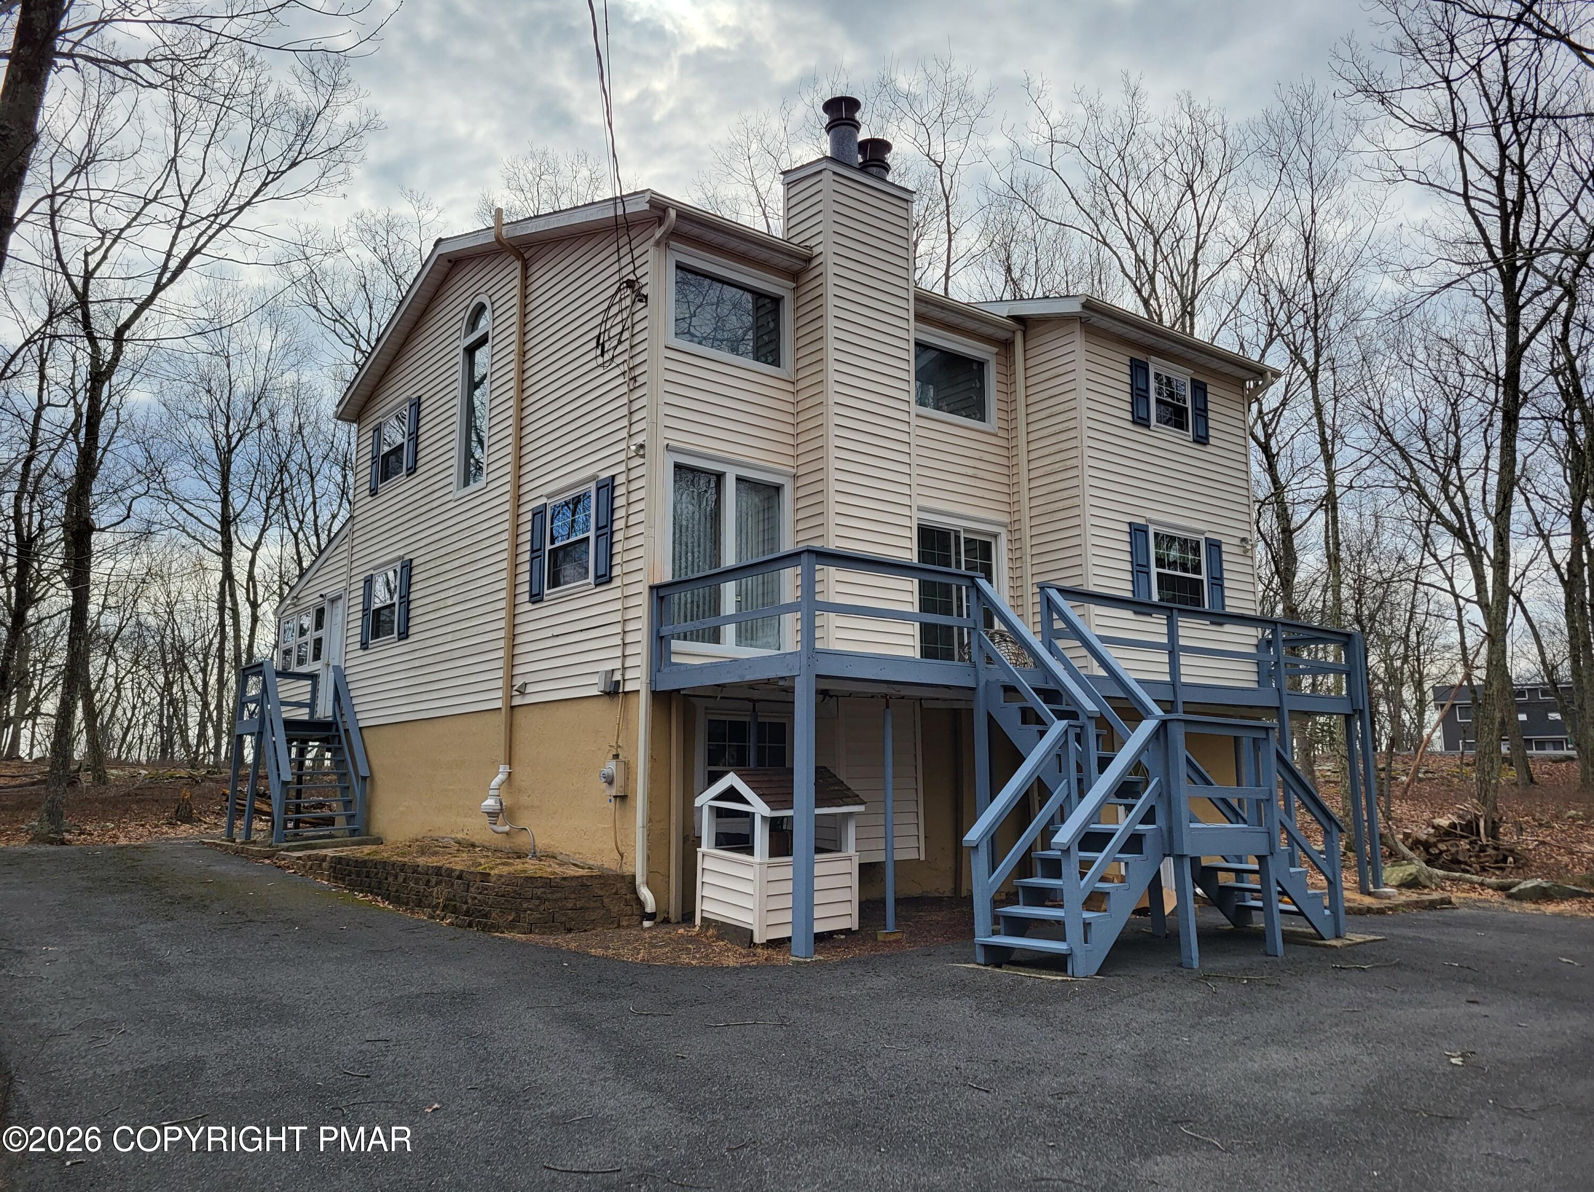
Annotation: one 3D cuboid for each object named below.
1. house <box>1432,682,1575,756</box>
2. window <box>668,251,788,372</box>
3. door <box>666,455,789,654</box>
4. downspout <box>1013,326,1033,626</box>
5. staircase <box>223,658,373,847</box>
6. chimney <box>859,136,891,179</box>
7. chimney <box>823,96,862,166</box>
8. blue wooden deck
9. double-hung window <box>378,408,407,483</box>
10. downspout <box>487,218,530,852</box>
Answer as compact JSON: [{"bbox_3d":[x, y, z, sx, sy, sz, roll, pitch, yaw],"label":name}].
[{"bbox_3d":[57.358,10.140,97.000,10.500,6.400,8.000,-4,-10,20],"label":"house"},{"bbox_3d":[-0.752,-3.207,13.679,1.710,1.110,0.120,7,-12,-38],"label":"window"},{"bbox_3d":[-0.750,-0.423,13.229,1.580,2.030,0.120,7,-12,-38],"label":"door"},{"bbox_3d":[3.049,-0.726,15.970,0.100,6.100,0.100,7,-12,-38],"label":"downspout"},{"bbox_3d":[-8.043,2.490,19.333,1.240,2.850,3.220,7,-12,-38],"label":"staircase"},{"bbox_3d":[0.980,-5.395,15.030,0.430,0.650,0.430,0,-9,0],"label":"chimney"},{"bbox_3d":[0.579,-5.647,14.751,0.470,1.020,0.470,0,-9,0],"label":"chimney"},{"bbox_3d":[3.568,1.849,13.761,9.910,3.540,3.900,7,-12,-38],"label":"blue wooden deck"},{"bbox_3d":[-6.473,-2.381,19.142,0.110,1.230,1.180,7,-12,-38],"label":"double-hung window"},{"bbox_3d":[-3.736,-1.063,15.061,0.450,8.030,0.270,7,-12,-38],"label":"downspout"}]

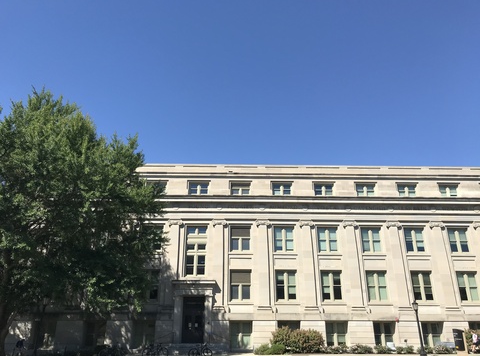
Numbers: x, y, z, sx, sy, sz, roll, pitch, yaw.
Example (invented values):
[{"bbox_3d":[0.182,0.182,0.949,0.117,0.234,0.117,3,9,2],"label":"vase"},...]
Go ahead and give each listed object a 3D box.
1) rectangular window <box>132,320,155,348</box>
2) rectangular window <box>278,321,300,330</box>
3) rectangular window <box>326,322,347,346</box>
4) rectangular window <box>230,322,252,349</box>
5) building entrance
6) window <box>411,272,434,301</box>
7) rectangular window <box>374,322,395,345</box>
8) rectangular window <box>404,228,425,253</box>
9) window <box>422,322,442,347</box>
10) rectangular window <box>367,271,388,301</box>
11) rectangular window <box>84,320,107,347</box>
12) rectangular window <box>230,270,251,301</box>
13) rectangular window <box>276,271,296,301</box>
[{"bbox_3d":[-7.433,12.060,29.963,1.460,1.990,0.250,0,-20,0],"label":"rectangular window"},{"bbox_3d":[4.016,12.764,31.631,1.860,2.101,0.300,1,-22,-1],"label":"rectangular window"},{"bbox_3d":[7.924,12.799,31.719,1.894,2.101,0.300,1,-22,-1],"label":"rectangular window"},{"bbox_3d":[0.125,12.729,31.542,1.860,2.101,0.300,1,-22,-1],"label":"rectangular window"},{"bbox_3d":[-3.796,11.521,31.703,1.746,3.561,0.500,1,-22,-1],"label":"building entrance"},{"bbox_3d":[14.784,8.789,31.487,1.520,2.240,0.250,0,-20,0],"label":"window"},{"bbox_3d":[12.700,13.858,34.369,1.900,2.150,0.200,1,-22,-1],"label":"rectangular window"},{"bbox_3d":[16.970,6.068,37.769,1.880,2.520,0.200,1,-22,-1],"label":"rectangular window"},{"bbox_3d":[17.070,13.911,34.438,1.900,2.160,0.200,1,-22,-1],"label":"window"},{"bbox_3d":[12.762,10.042,36.047,1.930,2.760,0.200,1,-22,-1],"label":"rectangular window"},{"bbox_3d":[-12.640,13.546,33.970,1.900,2.130,0.200,1,-22,-1],"label":"rectangular window"},{"bbox_3d":[0.045,8.680,31.394,1.520,2.240,0.250,0,-20,0],"label":"rectangular window"},{"bbox_3d":[3.981,9.137,33.066,1.826,2.428,0.300,1,-22,-1],"label":"rectangular window"}]

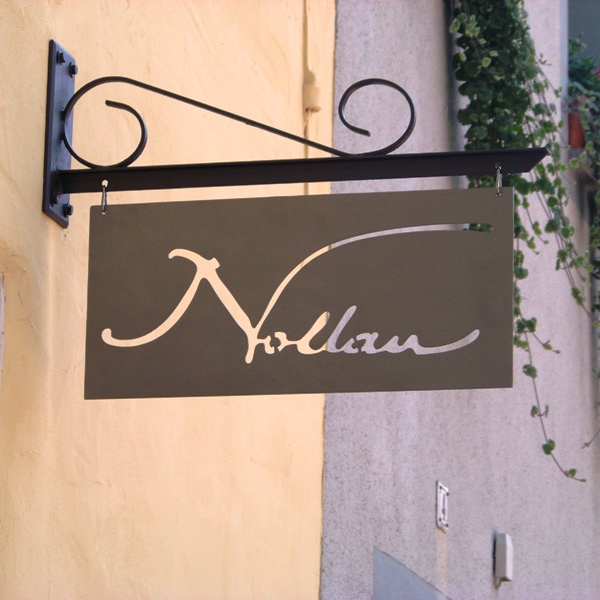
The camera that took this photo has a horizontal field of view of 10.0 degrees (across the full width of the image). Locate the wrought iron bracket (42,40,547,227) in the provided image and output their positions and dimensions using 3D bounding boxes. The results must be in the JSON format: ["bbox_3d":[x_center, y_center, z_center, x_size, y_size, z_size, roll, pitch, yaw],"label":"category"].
[{"bbox_3d":[-0.005,-0.263,5.057,0.747,0.256,0.089,-2,-13,14],"label":"wrought iron bracket"}]

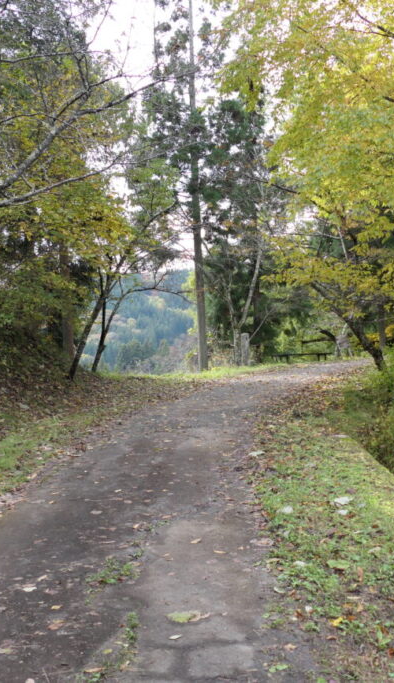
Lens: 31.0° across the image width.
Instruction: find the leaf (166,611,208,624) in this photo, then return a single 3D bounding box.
[{"bbox_3d":[-0.055,1.444,3.720,0.210,0.027,0.110,0,1,-7],"label":"leaf"}]

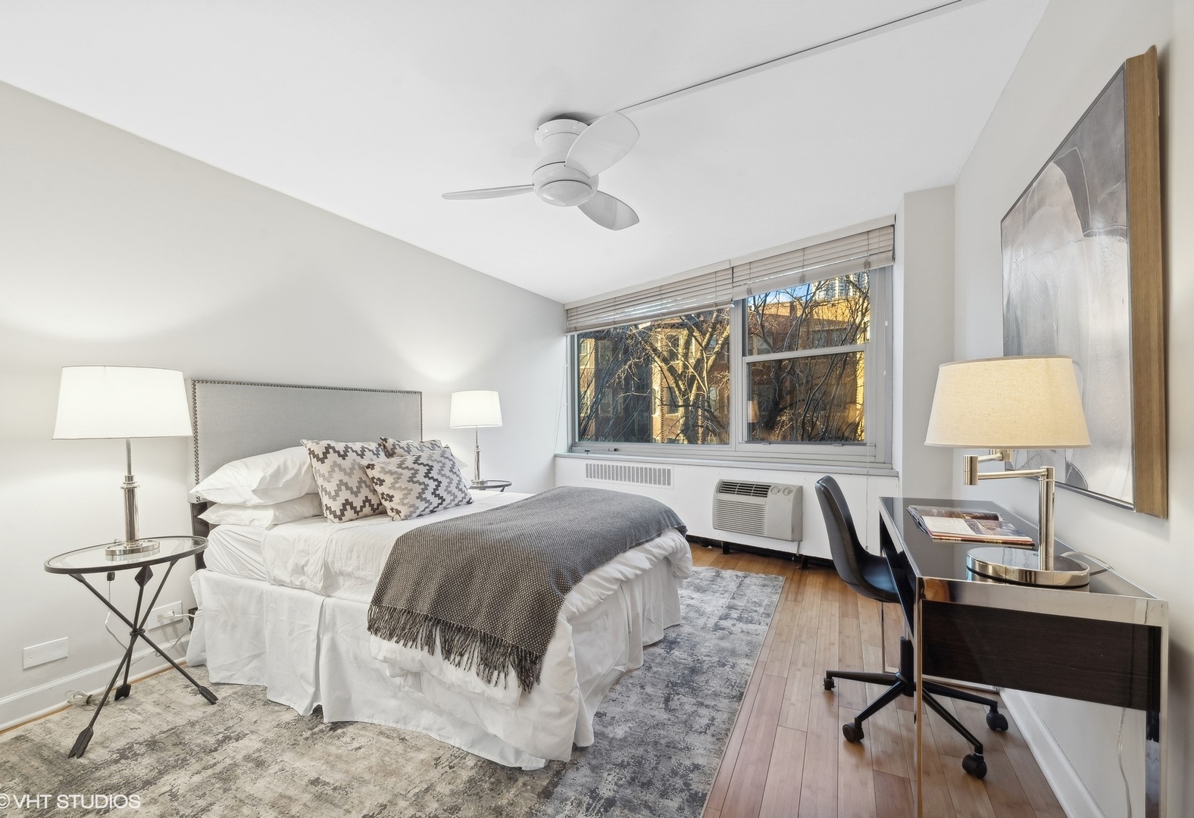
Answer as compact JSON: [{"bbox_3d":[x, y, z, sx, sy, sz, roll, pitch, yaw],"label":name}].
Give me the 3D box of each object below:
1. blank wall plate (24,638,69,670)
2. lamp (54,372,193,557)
[{"bbox_3d":[-2.195,0.974,1.901,0.009,0.079,0.121,-1,-1,27],"label":"blank wall plate"},{"bbox_3d":[-1.810,0.198,1.850,0.380,0.705,0.380,-1,-1,27],"label":"lamp"}]

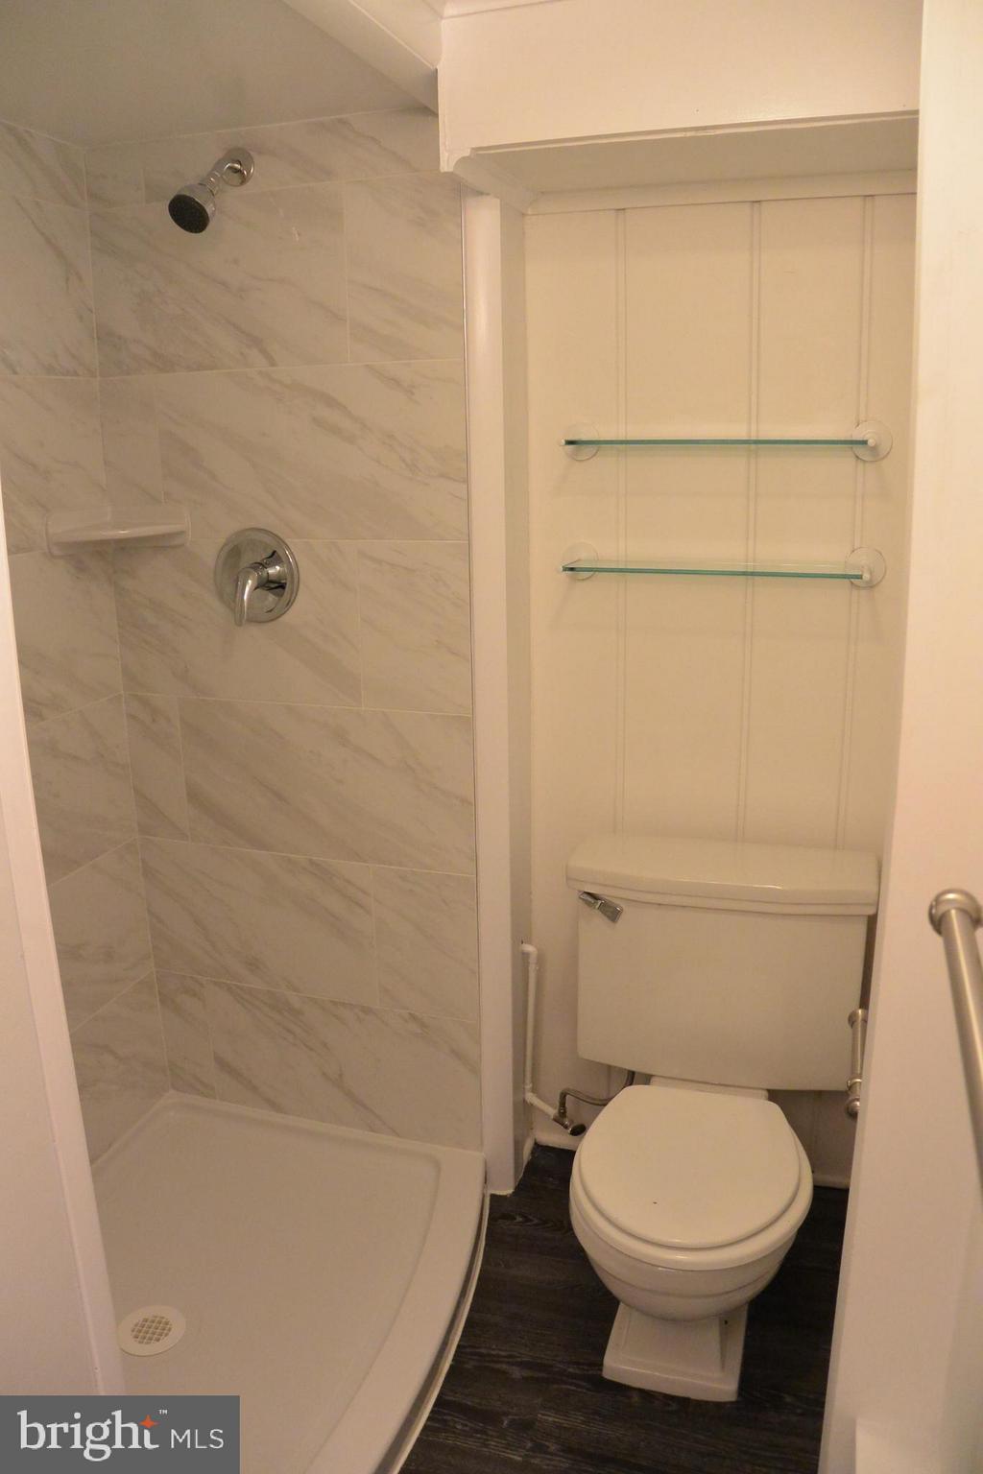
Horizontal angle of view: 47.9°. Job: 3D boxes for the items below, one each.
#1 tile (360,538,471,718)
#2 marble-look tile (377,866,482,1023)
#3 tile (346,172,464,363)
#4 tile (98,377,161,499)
[{"bbox_3d":[-0.137,-0.196,1.985,0.213,0.303,0.010,4,15,18],"label":"tile"},{"bbox_3d":[-0.126,0.400,2.132,0.213,0.303,0.010,4,15,18],"label":"marble-look tile"},{"bbox_3d":[-0.145,-0.774,1.838,0.213,0.303,0.010,4,15,18],"label":"tile"},{"bbox_3d":[-0.681,-0.530,2.111,0.130,0.305,0.012,4,15,18],"label":"tile"}]

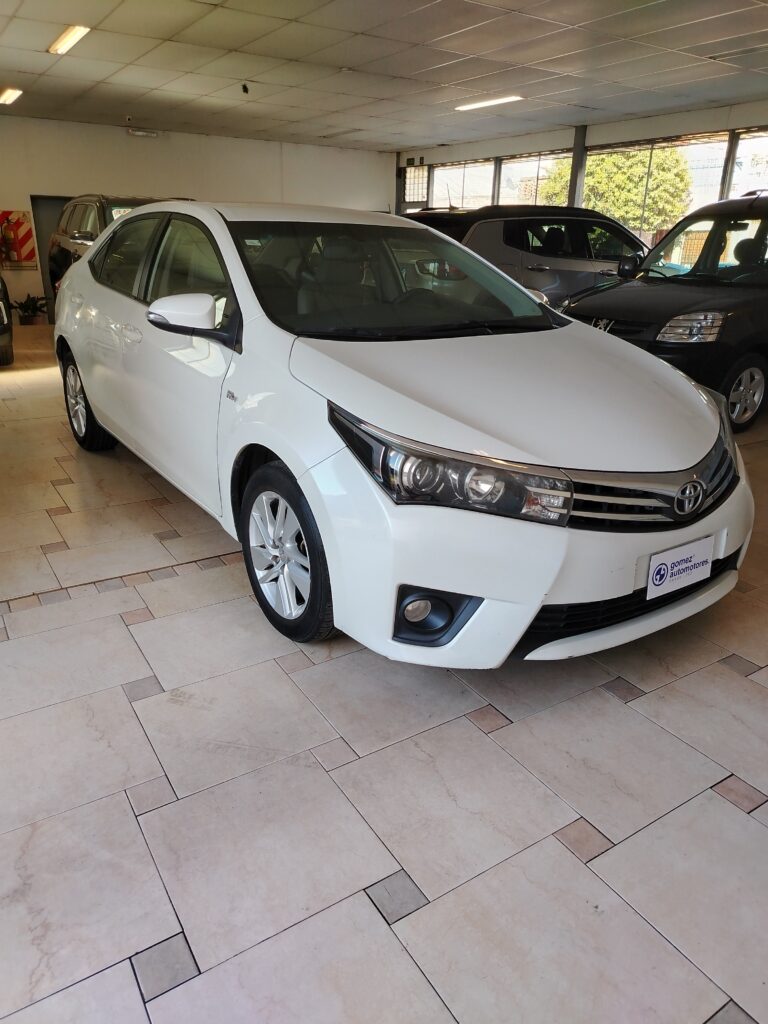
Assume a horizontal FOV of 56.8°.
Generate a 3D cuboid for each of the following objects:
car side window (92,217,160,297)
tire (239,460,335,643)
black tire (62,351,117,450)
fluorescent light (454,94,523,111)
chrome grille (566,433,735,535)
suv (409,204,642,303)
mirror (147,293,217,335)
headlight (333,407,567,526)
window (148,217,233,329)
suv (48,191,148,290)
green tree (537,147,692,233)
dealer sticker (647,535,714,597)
[{"bbox_3d":[-1.241,-1.244,3.445,0.070,0.390,0.960,17,7,-40],"label":"car side window"},{"bbox_3d":[-0.269,0.116,2.415,0.210,0.630,0.630,-13,25,-33],"label":"tire"},{"bbox_3d":[-1.828,-0.703,4.462,0.210,0.630,0.630,-13,25,-33],"label":"black tire"},{"bbox_3d":[1.248,-4.941,8.650,0.160,0.070,1.220,-12,25,-31],"label":"fluorescent light"},{"bbox_3d":[0.846,-0.067,2.063,0.840,0.200,0.140,-13,25,-33],"label":"chrome grille"},{"bbox_3d":[1.784,-2.619,8.273,4.400,1.640,1.830,-12,25,-31],"label":"suv"},{"bbox_3d":[-0.683,-0.680,2.440,0.220,0.155,0.160,-13,25,-33],"label":"mirror"},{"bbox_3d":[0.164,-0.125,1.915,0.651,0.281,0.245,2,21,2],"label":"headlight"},{"bbox_3d":[-0.706,-0.927,2.720,0.070,0.420,0.950,17,7,-40],"label":"window"},{"bbox_3d":[-2.810,-2.900,8.639,1.850,1.710,4.600,-12,25,-31],"label":"suv"},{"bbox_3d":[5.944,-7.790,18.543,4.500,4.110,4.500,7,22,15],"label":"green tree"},{"bbox_3d":[0.879,0.162,2.093,0.302,0.134,0.012,-12,19,-32],"label":"dealer sticker"}]

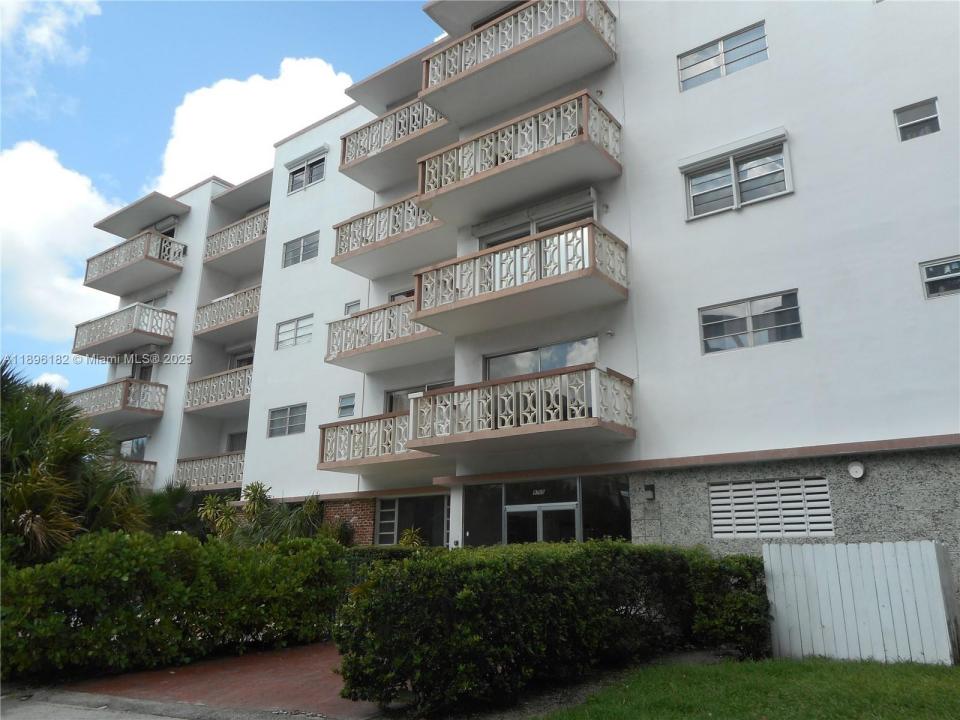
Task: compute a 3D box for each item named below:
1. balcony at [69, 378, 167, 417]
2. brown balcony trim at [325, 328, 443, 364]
[{"bbox_3d":[-14.525,1.771,27.395,4.890,1.151,1.575,-11,-20,34],"label":"balcony"},{"bbox_3d":[-2.539,-0.345,18.139,4.322,0.187,0.150,-11,-20,34],"label":"brown balcony trim"}]

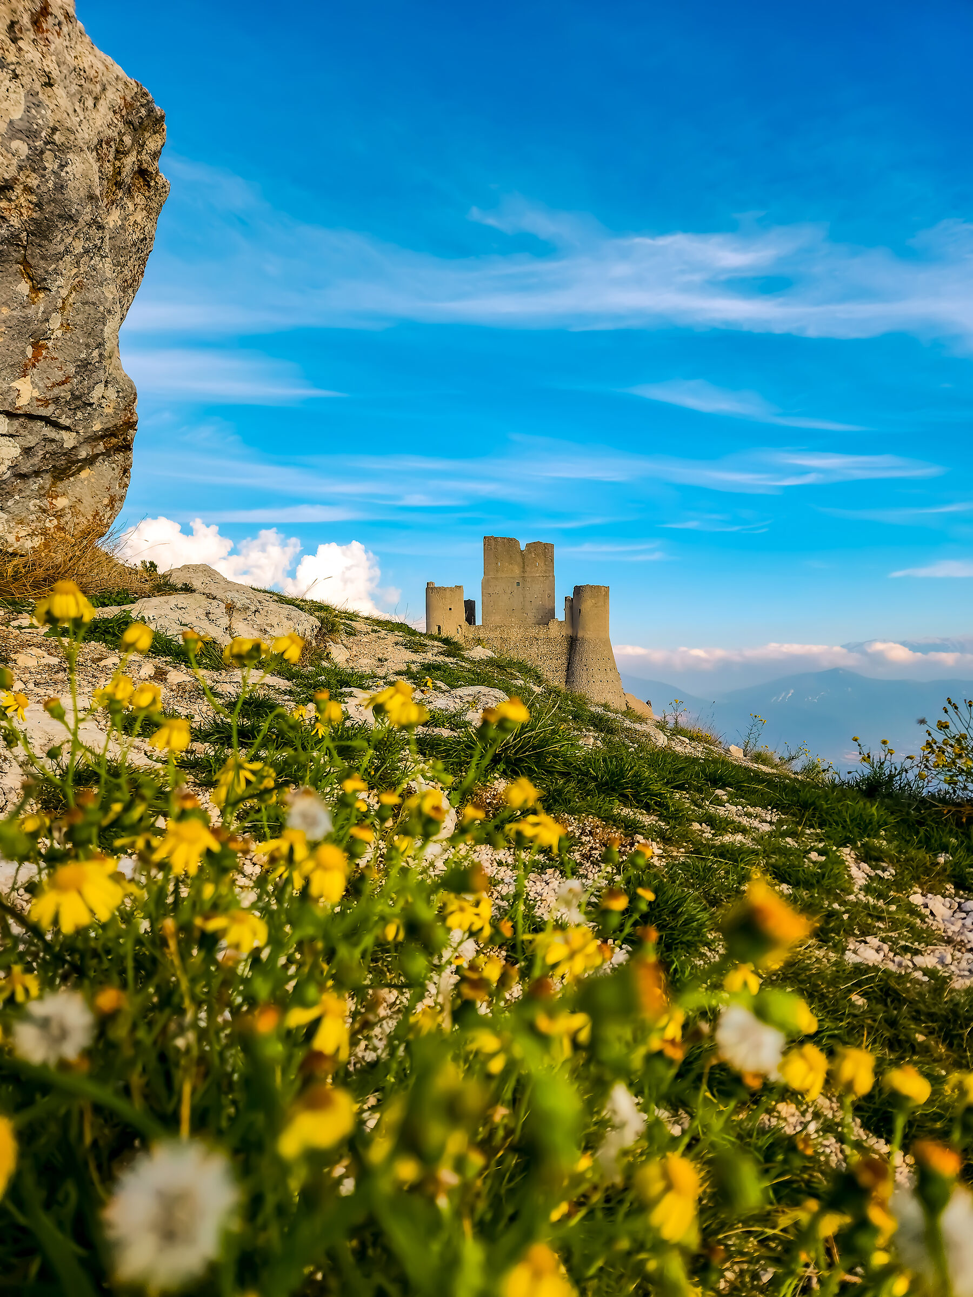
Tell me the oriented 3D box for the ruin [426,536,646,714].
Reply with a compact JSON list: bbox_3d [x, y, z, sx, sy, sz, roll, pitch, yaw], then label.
[{"bbox_3d":[5.400,-3.500,124.000,27.500,24.000,25.000,0,-3,2],"label":"ruin"}]

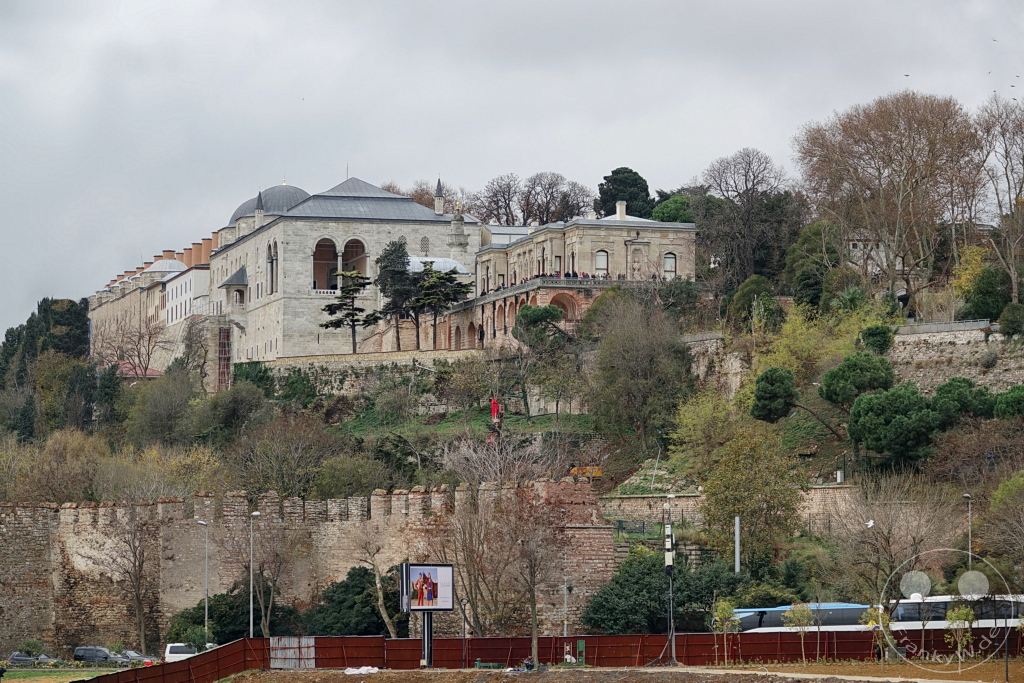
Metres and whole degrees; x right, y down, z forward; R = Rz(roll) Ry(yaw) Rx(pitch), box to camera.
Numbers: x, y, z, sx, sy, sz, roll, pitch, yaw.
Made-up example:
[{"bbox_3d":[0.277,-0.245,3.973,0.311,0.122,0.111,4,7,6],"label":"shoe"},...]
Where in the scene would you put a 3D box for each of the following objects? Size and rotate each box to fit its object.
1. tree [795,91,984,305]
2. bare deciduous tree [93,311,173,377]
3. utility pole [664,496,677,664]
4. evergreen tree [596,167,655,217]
[{"bbox_3d":[40.160,-15.320,348.000,20.000,22.600,18.500,0,-5,0],"label":"tree"},{"bbox_3d":[-50.020,1.180,430.000,10.000,10.300,9.200,0,-5,0],"label":"bare deciduous tree"},{"bbox_3d":[10.170,15.340,210.000,0.750,10.800,0.700,0,-4,0],"label":"utility pole"},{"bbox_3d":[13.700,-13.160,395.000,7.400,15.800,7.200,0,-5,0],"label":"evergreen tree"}]

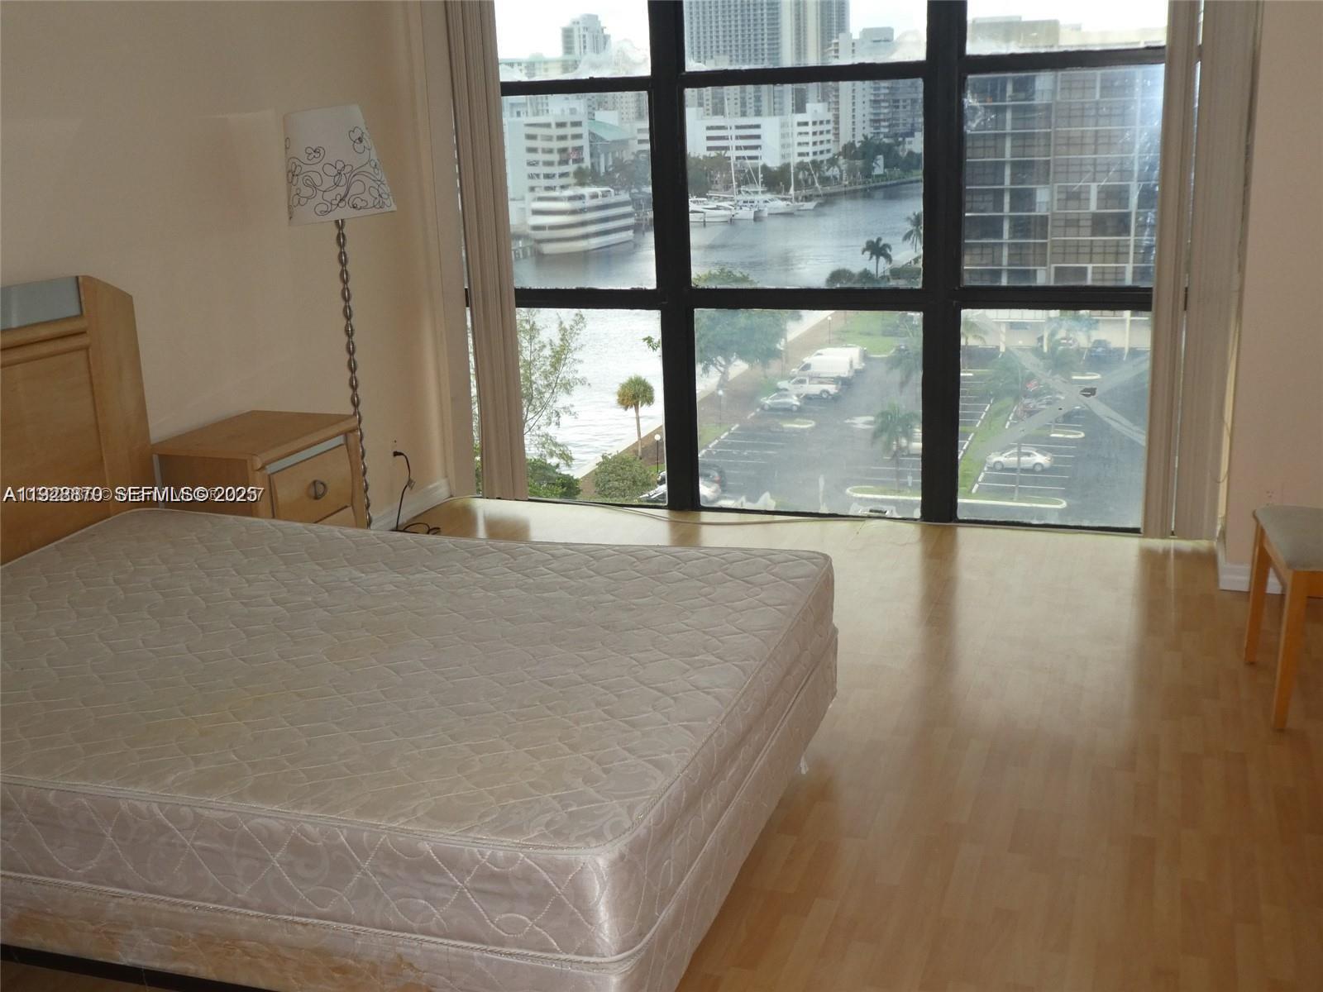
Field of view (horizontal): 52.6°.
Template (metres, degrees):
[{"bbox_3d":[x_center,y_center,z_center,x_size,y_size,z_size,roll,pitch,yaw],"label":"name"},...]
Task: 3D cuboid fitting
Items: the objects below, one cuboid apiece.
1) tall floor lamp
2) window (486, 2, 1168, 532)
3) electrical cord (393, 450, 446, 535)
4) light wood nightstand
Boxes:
[{"bbox_3d":[-1.043,-0.475,4.548,0.350,1.650,0.350,3,16,18],"label":"tall floor lamp"},{"bbox_3d":[0.528,-1.023,5.149,2.900,2.270,0.110,3,16,18],"label":"window"},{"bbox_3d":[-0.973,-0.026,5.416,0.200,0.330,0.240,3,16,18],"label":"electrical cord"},{"bbox_3d":[-1.246,0.127,4.238,0.430,0.670,0.570,3,16,18],"label":"light wood nightstand"}]

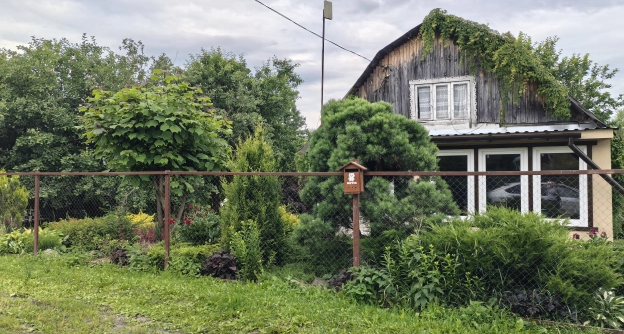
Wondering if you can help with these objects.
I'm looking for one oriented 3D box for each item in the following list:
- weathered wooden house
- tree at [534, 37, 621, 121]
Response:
[{"bbox_3d":[3.548,-0.695,12.070,6.350,4.950,6.300,-1,-2,26],"label":"weathered wooden house"},{"bbox_3d":[9.204,-1.192,16.500,3.300,6.200,3.300,0,-2,0],"label":"tree"}]

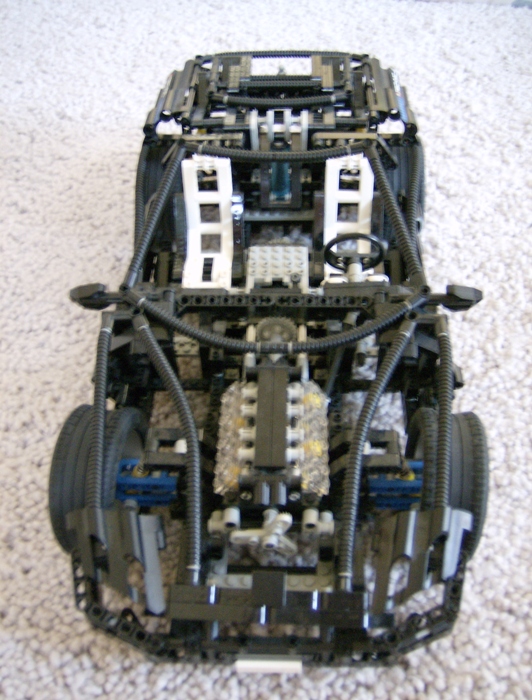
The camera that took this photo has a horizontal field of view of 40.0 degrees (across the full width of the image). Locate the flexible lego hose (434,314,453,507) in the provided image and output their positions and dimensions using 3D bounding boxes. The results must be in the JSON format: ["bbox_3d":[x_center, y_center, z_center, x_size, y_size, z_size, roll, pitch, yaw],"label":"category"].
[{"bbox_3d":[0.094,0.029,0.385,0.009,0.008,0.113,5,62,6],"label":"flexible lego hose"}]

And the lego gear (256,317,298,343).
[{"bbox_3d":[0.007,-0.010,0.458,0.025,0.025,0.008,1,44,2],"label":"lego gear"}]

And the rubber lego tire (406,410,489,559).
[{"bbox_3d":[0.097,0.073,0.405,0.036,0.082,0.082,3,47,4],"label":"rubber lego tire"}]

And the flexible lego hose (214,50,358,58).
[{"bbox_3d":[0.017,-0.244,0.605,0.119,0.007,0.013,0,47,2],"label":"flexible lego hose"}]

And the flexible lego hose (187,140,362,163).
[{"bbox_3d":[0.004,-0.123,0.454,0.110,0.011,0.015,0,47,2],"label":"flexible lego hose"}]

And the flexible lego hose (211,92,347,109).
[{"bbox_3d":[0.009,-0.187,0.544,0.106,0.009,0.020,1,44,2],"label":"flexible lego hose"}]

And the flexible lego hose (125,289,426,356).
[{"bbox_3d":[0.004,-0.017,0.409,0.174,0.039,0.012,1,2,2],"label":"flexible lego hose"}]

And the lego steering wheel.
[{"bbox_3d":[0.054,-0.059,0.447,0.036,0.036,0.009,1,60,2],"label":"lego steering wheel"}]

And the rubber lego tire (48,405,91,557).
[{"bbox_3d":[-0.090,0.072,0.409,0.036,0.082,0.082,3,47,4],"label":"rubber lego tire"}]

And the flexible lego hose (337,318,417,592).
[{"bbox_3d":[0.054,0.046,0.372,0.018,0.017,0.157,13,68,14],"label":"flexible lego hose"}]

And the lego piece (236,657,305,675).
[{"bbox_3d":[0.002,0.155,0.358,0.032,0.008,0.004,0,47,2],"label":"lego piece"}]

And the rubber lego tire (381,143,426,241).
[{"bbox_3d":[0.106,-0.133,0.608,0.036,0.082,0.082,1,44,2],"label":"rubber lego tire"}]

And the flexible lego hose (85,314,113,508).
[{"bbox_3d":[-0.085,0.028,0.377,0.009,0.010,0.116,-2,61,-1],"label":"flexible lego hose"}]

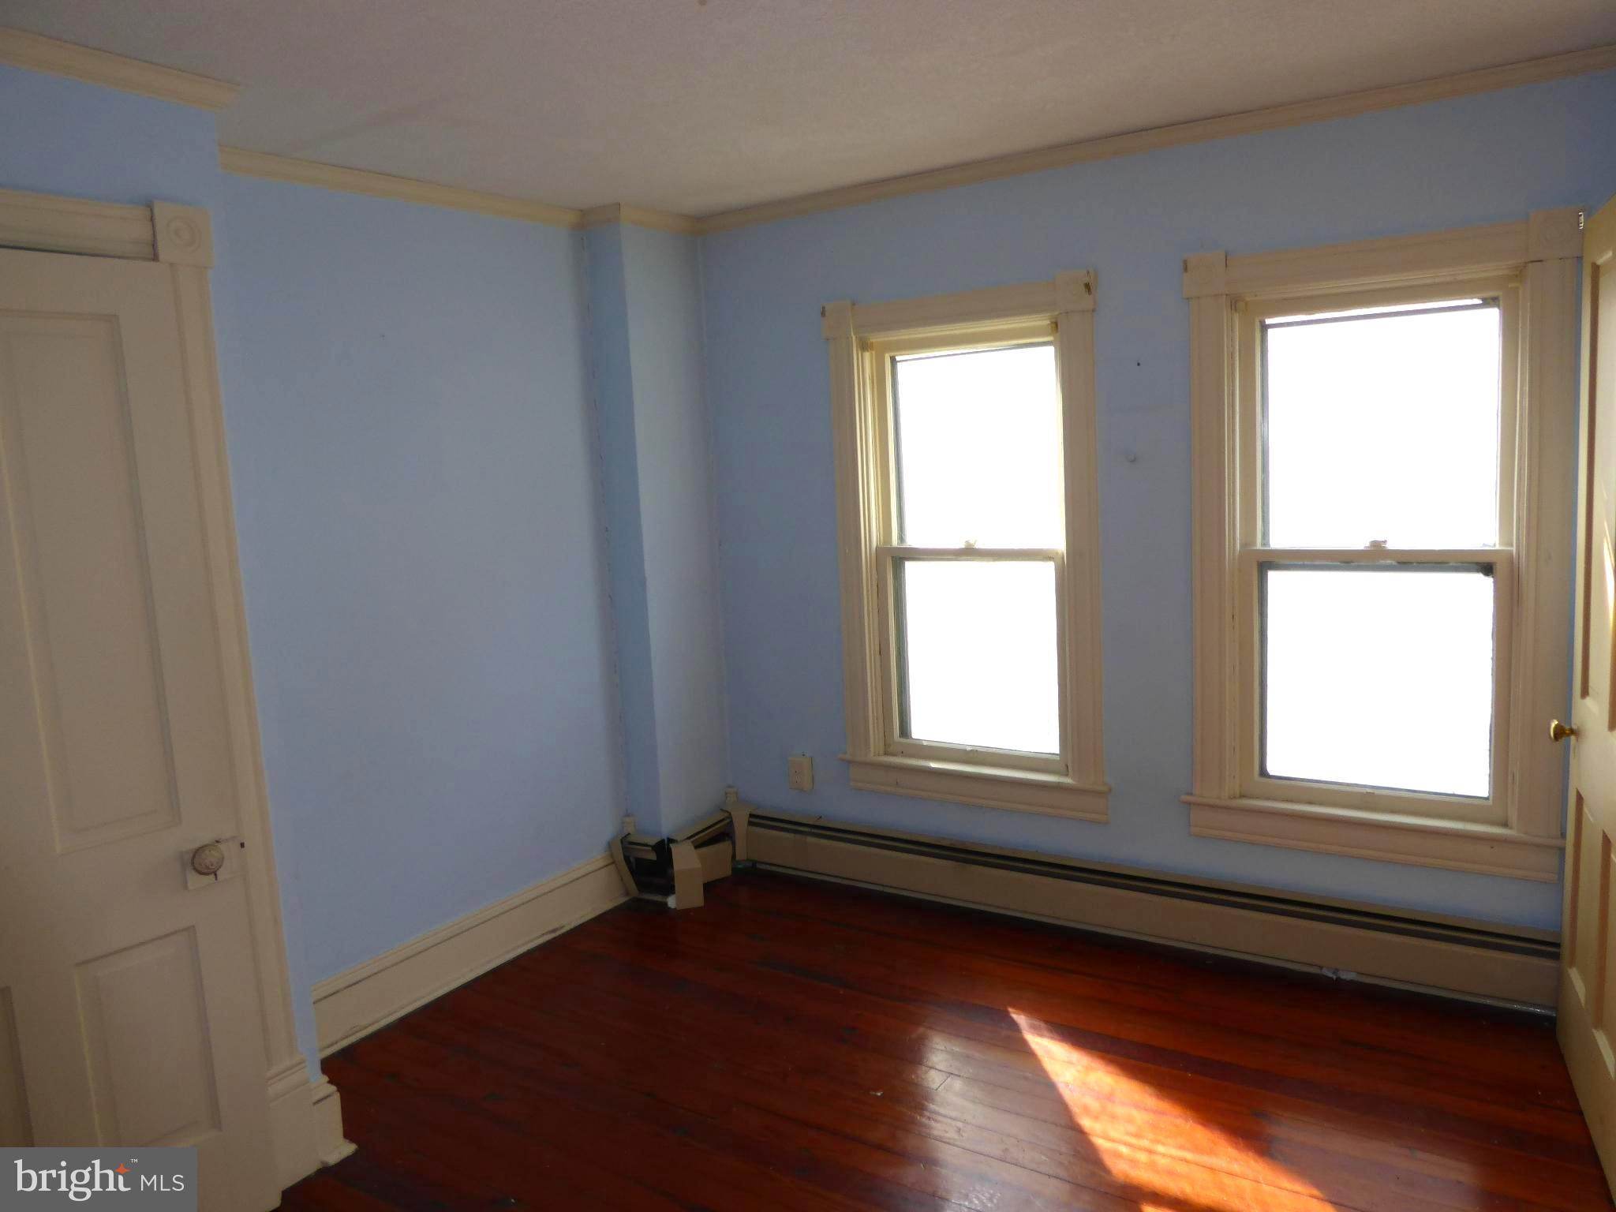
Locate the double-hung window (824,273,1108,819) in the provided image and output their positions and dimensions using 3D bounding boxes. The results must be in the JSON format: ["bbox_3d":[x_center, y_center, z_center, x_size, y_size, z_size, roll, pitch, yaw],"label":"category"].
[{"bbox_3d":[0.519,-0.177,3.731,0.955,1.691,0.140,2,9,32],"label":"double-hung window"}]

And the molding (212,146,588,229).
[{"bbox_3d":[-1.125,-1.180,3.197,0.042,0.051,1.363,2,11,32],"label":"molding"}]

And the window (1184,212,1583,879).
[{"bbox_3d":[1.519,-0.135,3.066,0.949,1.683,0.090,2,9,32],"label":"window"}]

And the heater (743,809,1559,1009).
[{"bbox_3d":[0.877,0.932,3.607,2.618,0.220,0.072,2,9,32],"label":"heater"}]

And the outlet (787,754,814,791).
[{"bbox_3d":[-0.030,0.628,4.168,0.084,0.119,0.026,2,9,32],"label":"outlet"}]

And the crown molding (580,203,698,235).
[{"bbox_3d":[-0.581,-1.333,3.905,0.169,0.052,0.468,2,9,32],"label":"crown molding"}]

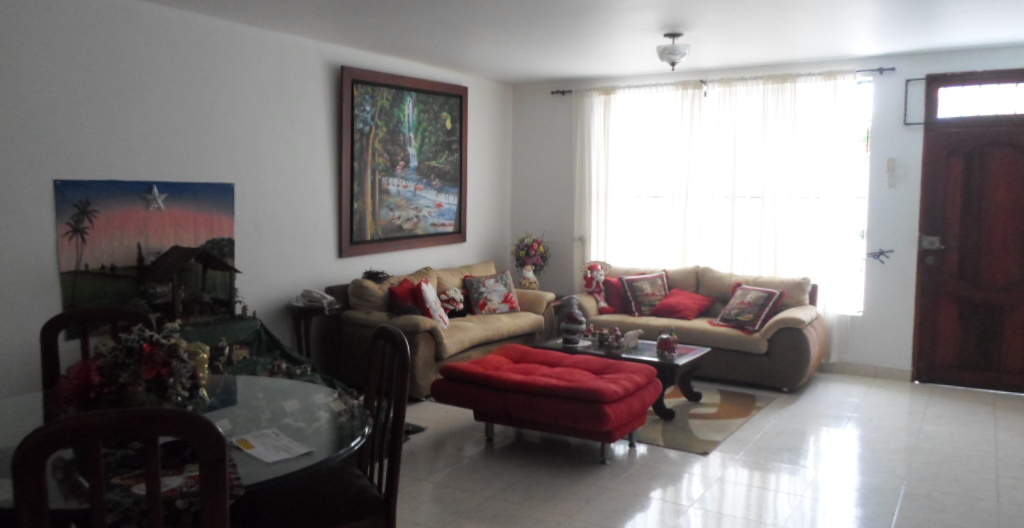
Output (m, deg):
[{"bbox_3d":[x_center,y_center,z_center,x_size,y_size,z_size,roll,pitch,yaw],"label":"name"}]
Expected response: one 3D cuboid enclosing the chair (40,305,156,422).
[{"bbox_3d":[-1.475,0.671,2.720,0.440,0.970,0.510,-3,5,-32],"label":"chair"}]

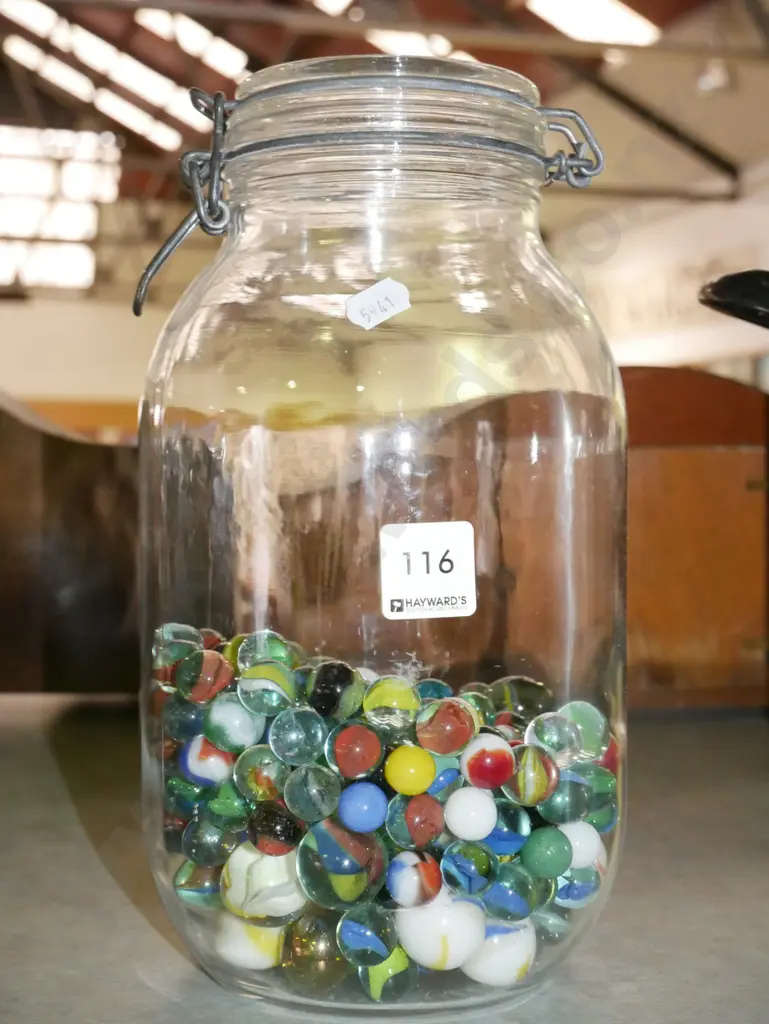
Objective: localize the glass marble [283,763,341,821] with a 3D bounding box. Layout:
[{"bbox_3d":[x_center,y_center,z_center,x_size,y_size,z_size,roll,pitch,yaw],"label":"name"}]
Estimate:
[{"bbox_3d":[-0.020,0.078,0.412,0.016,0.016,0.016,0,5,0],"label":"glass marble"}]

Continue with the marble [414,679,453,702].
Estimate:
[{"bbox_3d":[0.015,0.062,0.482,0.016,0.016,0.016,0,5,0],"label":"marble"}]

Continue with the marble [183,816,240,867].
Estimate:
[{"bbox_3d":[-0.050,0.094,0.424,0.016,0.016,0.016,1,4,0],"label":"marble"}]

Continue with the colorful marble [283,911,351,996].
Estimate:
[{"bbox_3d":[-0.019,0.124,0.415,0.022,0.022,0.022,0,5,0],"label":"colorful marble"}]

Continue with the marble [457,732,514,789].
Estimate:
[{"bbox_3d":[0.029,0.069,0.410,0.015,0.015,0.015,0,5,0],"label":"marble"}]

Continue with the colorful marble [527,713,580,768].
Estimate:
[{"bbox_3d":[0.048,0.065,0.418,0.016,0.016,0.016,0,5,0],"label":"colorful marble"}]

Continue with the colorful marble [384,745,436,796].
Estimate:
[{"bbox_3d":[0.007,0.070,0.399,0.014,0.014,0.014,0,5,0],"label":"colorful marble"}]

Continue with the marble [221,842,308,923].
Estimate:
[{"bbox_3d":[-0.034,0.106,0.422,0.025,0.025,0.025,0,5,0],"label":"marble"}]

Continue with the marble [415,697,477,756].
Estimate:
[{"bbox_3d":[0.017,0.060,0.410,0.016,0.016,0.016,0,5,0],"label":"marble"}]

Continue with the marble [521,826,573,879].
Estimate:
[{"bbox_3d":[0.045,0.094,0.410,0.015,0.015,0.015,1,4,0],"label":"marble"}]

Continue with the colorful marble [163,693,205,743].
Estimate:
[{"bbox_3d":[-0.059,0.062,0.444,0.016,0.016,0.016,1,4,0],"label":"colorful marble"}]

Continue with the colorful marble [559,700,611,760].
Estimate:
[{"bbox_3d":[0.059,0.064,0.436,0.017,0.017,0.017,0,5,0],"label":"colorful marble"}]

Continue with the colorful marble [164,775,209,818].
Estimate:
[{"bbox_3d":[-0.062,0.090,0.468,0.015,0.015,0.015,0,2,0],"label":"colorful marble"}]

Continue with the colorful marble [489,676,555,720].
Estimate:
[{"bbox_3d":[0.044,0.066,0.487,0.024,0.024,0.024,0,5,0],"label":"colorful marble"}]

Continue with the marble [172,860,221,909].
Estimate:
[{"bbox_3d":[-0.054,0.109,0.436,0.016,0.016,0.016,0,5,0],"label":"marble"}]

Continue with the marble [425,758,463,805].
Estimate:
[{"bbox_3d":[0.015,0.075,0.421,0.016,0.016,0.016,0,5,0],"label":"marble"}]

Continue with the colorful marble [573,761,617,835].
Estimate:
[{"bbox_3d":[0.061,0.087,0.451,0.021,0.021,0.021,0,5,0],"label":"colorful marble"}]

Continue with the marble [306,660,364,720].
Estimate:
[{"bbox_3d":[-0.013,0.048,0.402,0.016,0.016,0.016,1,4,0],"label":"marble"}]

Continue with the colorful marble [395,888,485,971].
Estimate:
[{"bbox_3d":[0.016,0.117,0.417,0.025,0.025,0.025,0,5,0],"label":"colorful marble"}]

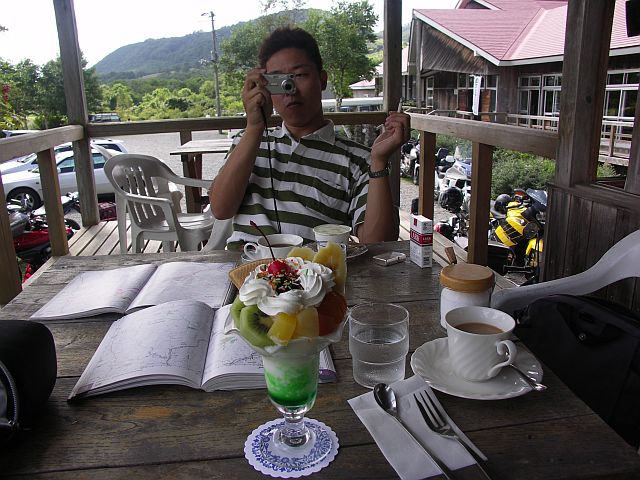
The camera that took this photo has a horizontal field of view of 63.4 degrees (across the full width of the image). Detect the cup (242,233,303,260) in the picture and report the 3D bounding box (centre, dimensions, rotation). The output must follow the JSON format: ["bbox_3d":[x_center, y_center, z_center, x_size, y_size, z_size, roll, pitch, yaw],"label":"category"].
[{"bbox_3d":[-0.084,0.032,0.973,0.108,0.062,0.085,-6,16,-14],"label":"cup"}]

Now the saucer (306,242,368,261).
[{"bbox_3d":[0.034,0.026,1.123,0.137,0.019,0.137,-1,15,0],"label":"saucer"}]

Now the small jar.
[{"bbox_3d":[0.214,0.086,0.757,0.076,0.081,0.076,-1,15,0],"label":"small jar"}]

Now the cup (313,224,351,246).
[{"bbox_3d":[0.028,0.000,1.116,0.082,0.057,0.082,-1,15,0],"label":"cup"}]

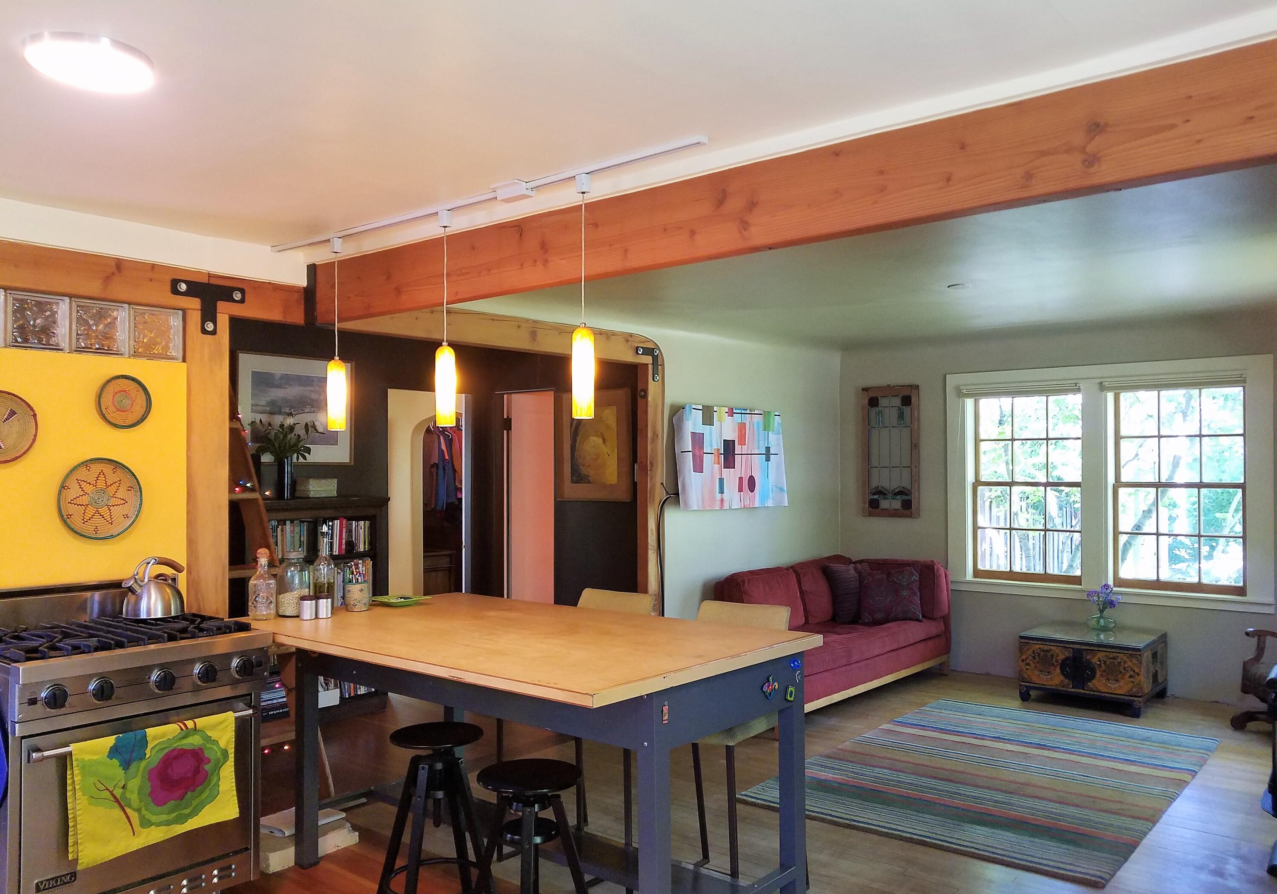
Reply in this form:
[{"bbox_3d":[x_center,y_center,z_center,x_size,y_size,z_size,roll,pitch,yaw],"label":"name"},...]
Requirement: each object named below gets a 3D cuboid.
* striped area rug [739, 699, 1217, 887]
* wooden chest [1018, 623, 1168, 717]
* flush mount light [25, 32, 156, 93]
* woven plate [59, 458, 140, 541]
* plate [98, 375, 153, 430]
[{"bbox_3d":[1.792,1.588,4.756,1.538,0.020,2.321,-1,-2,39],"label":"striped area rug"},{"bbox_3d":[2.943,1.429,6.221,0.723,0.420,0.650,-1,-2,39],"label":"wooden chest"},{"bbox_3d":[-1.250,-0.871,2.186,0.262,0.030,0.262,0,-1,0],"label":"flush mount light"},{"bbox_3d":[-1.964,0.187,3.497,0.050,0.299,0.295,-1,-2,40],"label":"woven plate"},{"bbox_3d":[-1.916,-0.167,3.579,0.040,0.196,0.196,-1,-2,39],"label":"plate"}]

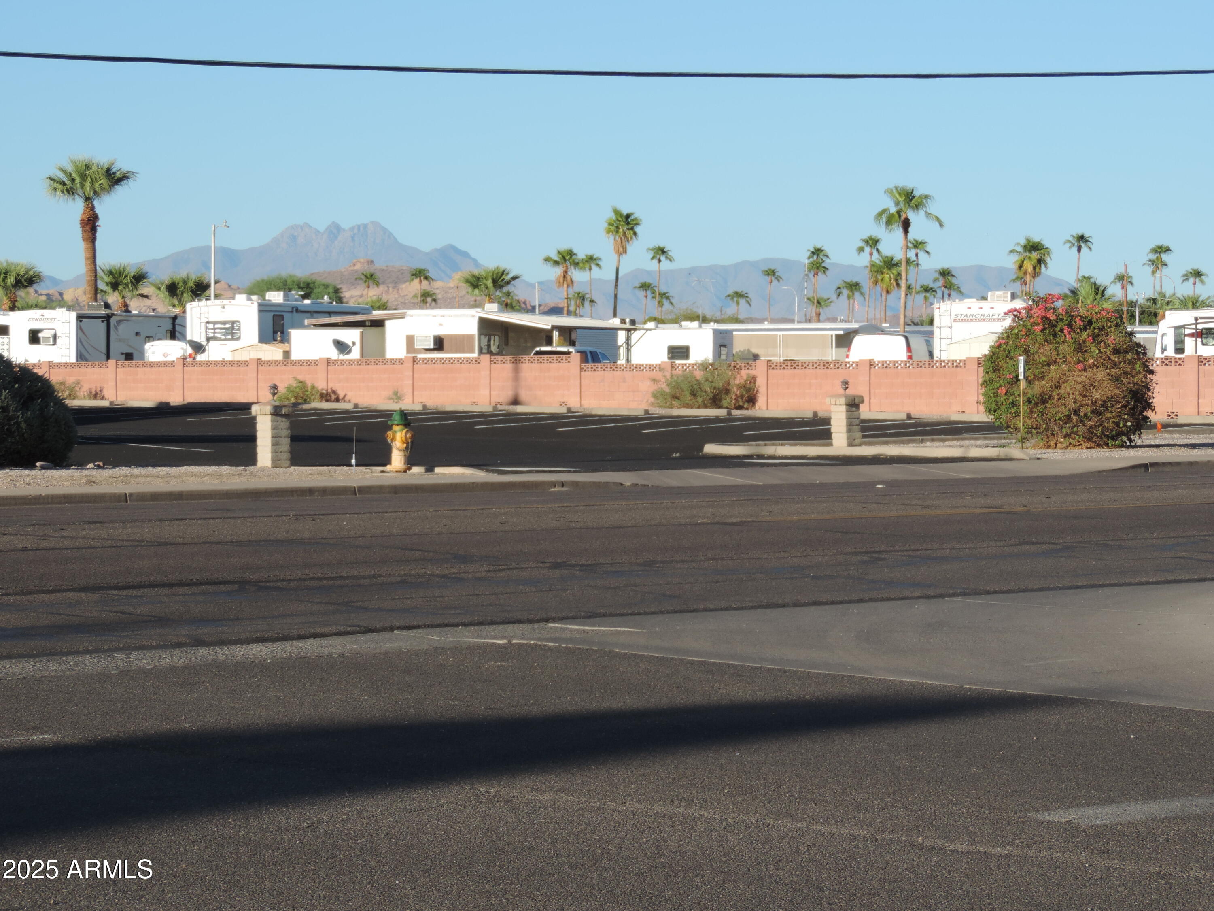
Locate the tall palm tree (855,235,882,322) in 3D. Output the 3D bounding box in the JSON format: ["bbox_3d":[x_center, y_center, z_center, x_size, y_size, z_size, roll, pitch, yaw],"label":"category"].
[{"bbox_3d":[27.766,-15.031,390.144,2.712,16.549,2.712,0,1,0],"label":"tall palm tree"}]

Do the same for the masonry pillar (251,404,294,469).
[{"bbox_3d":[-4.416,-0.273,48.600,0.390,0.860,0.390,-1,1,-37],"label":"masonry pillar"}]

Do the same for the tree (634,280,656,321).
[{"bbox_3d":[4.171,-13.284,404.840,2.399,11.901,2.399,0,1,0],"label":"tree"}]

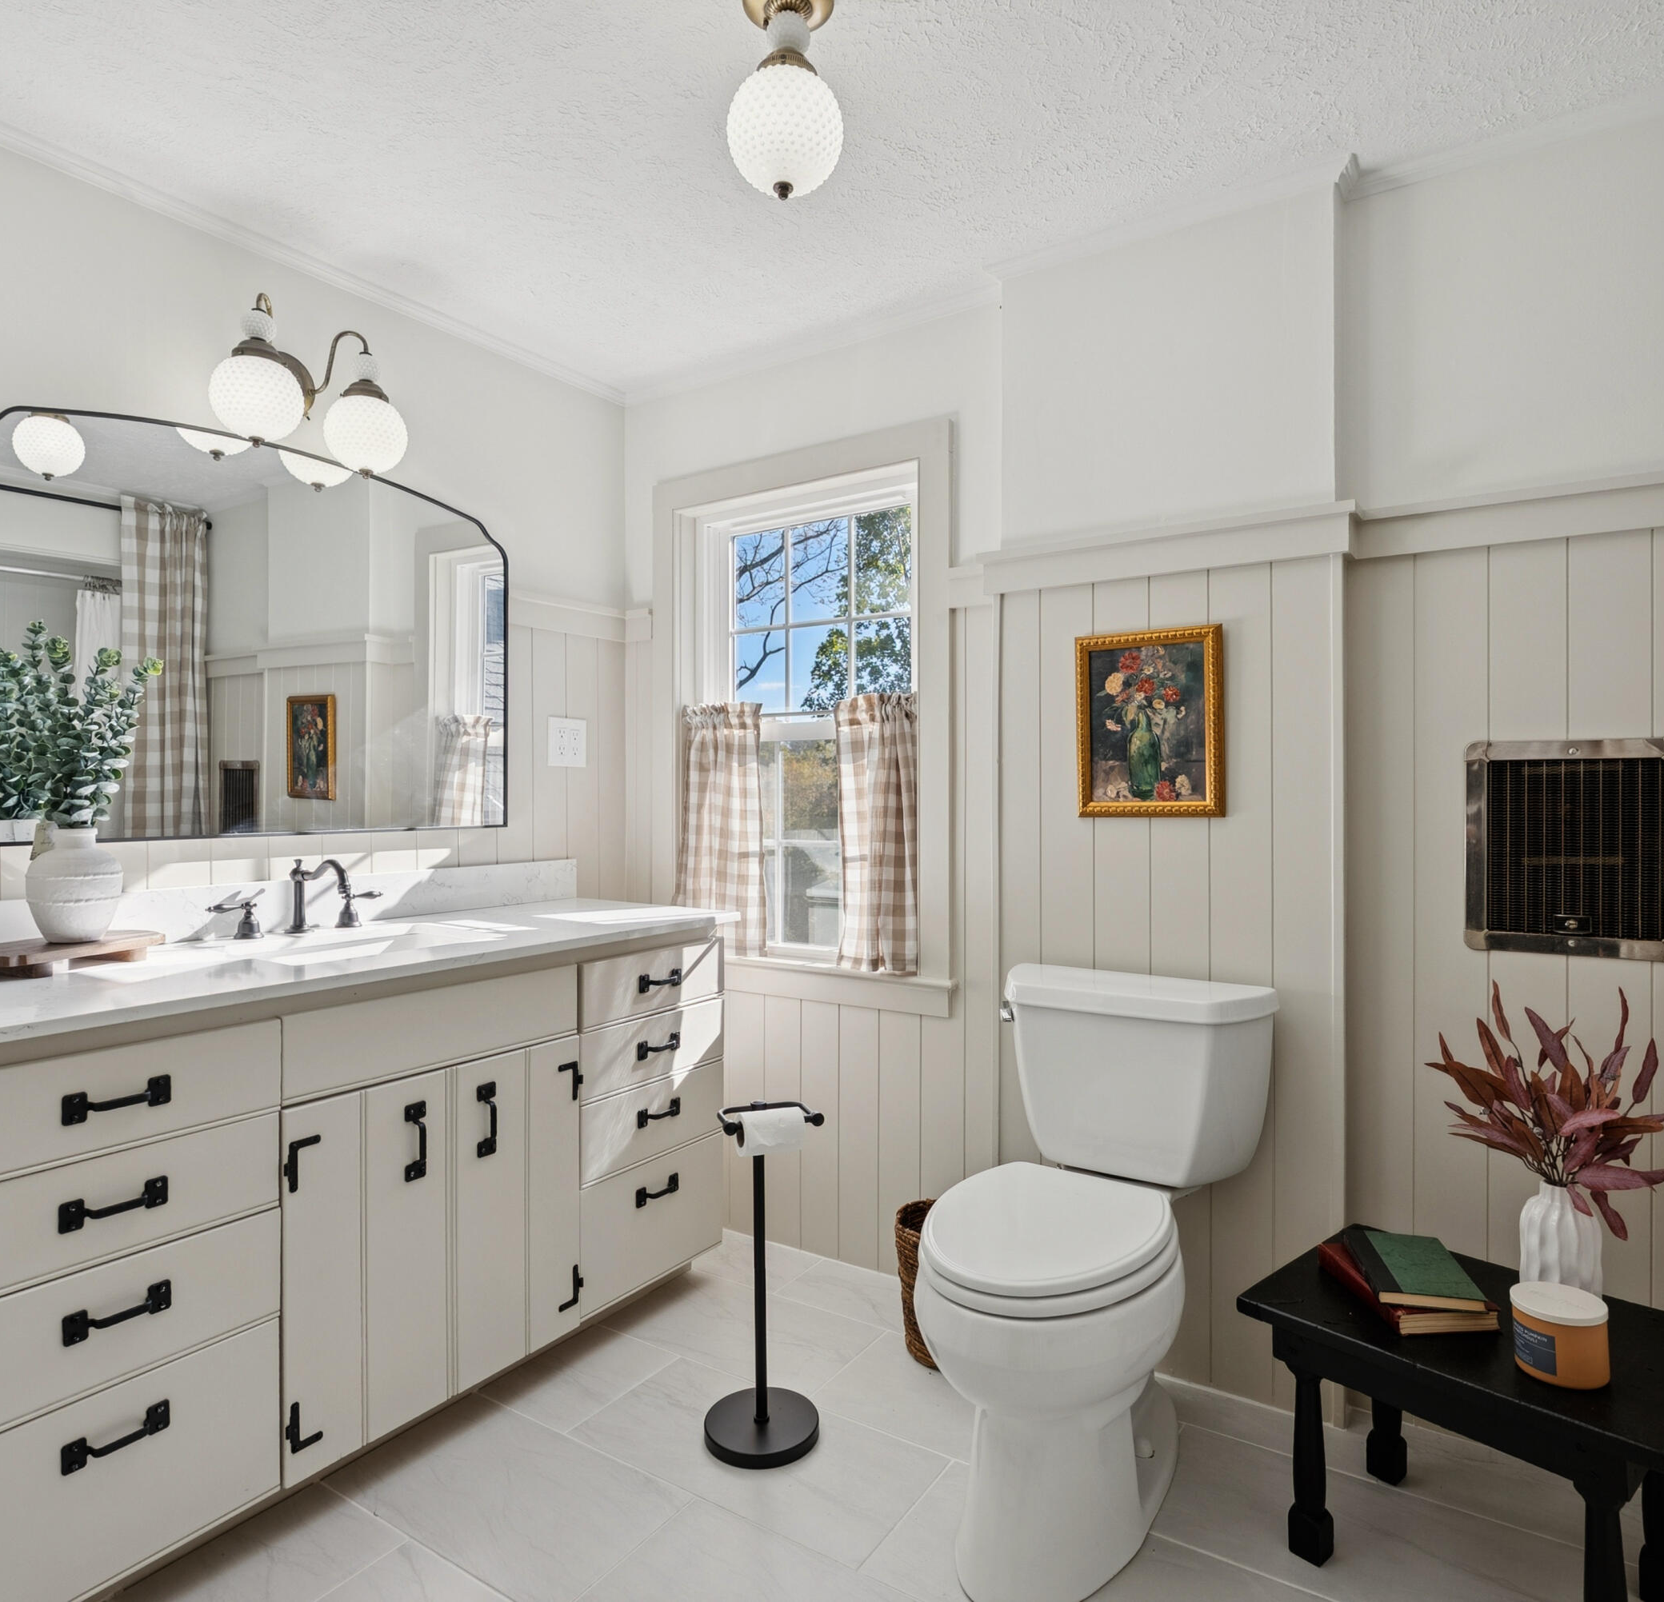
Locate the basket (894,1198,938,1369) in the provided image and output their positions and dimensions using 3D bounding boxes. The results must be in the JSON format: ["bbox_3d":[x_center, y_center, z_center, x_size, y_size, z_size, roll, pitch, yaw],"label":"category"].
[{"bbox_3d":[0.226,0.964,2.126,0.200,0.275,0.200,0,0,32],"label":"basket"}]

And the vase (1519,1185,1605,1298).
[{"bbox_3d":[1.047,0.645,1.530,0.099,0.187,0.099,0,0,32],"label":"vase"}]

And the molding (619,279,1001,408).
[{"bbox_3d":[-0.089,-1.091,2.588,1.154,0.030,0.030,0,0,32],"label":"molding"}]

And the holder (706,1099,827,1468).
[{"bbox_3d":[-0.120,0.813,1.843,0.197,0.580,0.215,0,0,-19],"label":"holder"}]

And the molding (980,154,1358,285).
[{"bbox_3d":[0.611,-1.090,2.027,0.688,0.030,0.030,0,0,32],"label":"molding"}]

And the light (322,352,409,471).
[{"bbox_3d":[-0.934,-0.779,2.142,0.154,0.248,0.154,0,0,32],"label":"light"}]

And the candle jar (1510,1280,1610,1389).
[{"bbox_3d":[0.950,0.695,1.391,0.103,0.089,0.103,0,0,0],"label":"candle jar"}]

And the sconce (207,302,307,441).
[{"bbox_3d":[-1.065,-0.796,1.970,0.165,0.263,0.155,0,0,32],"label":"sconce"}]

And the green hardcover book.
[{"bbox_3d":[0.866,0.701,1.595,0.138,0.019,0.217,0,0,14],"label":"green hardcover book"}]

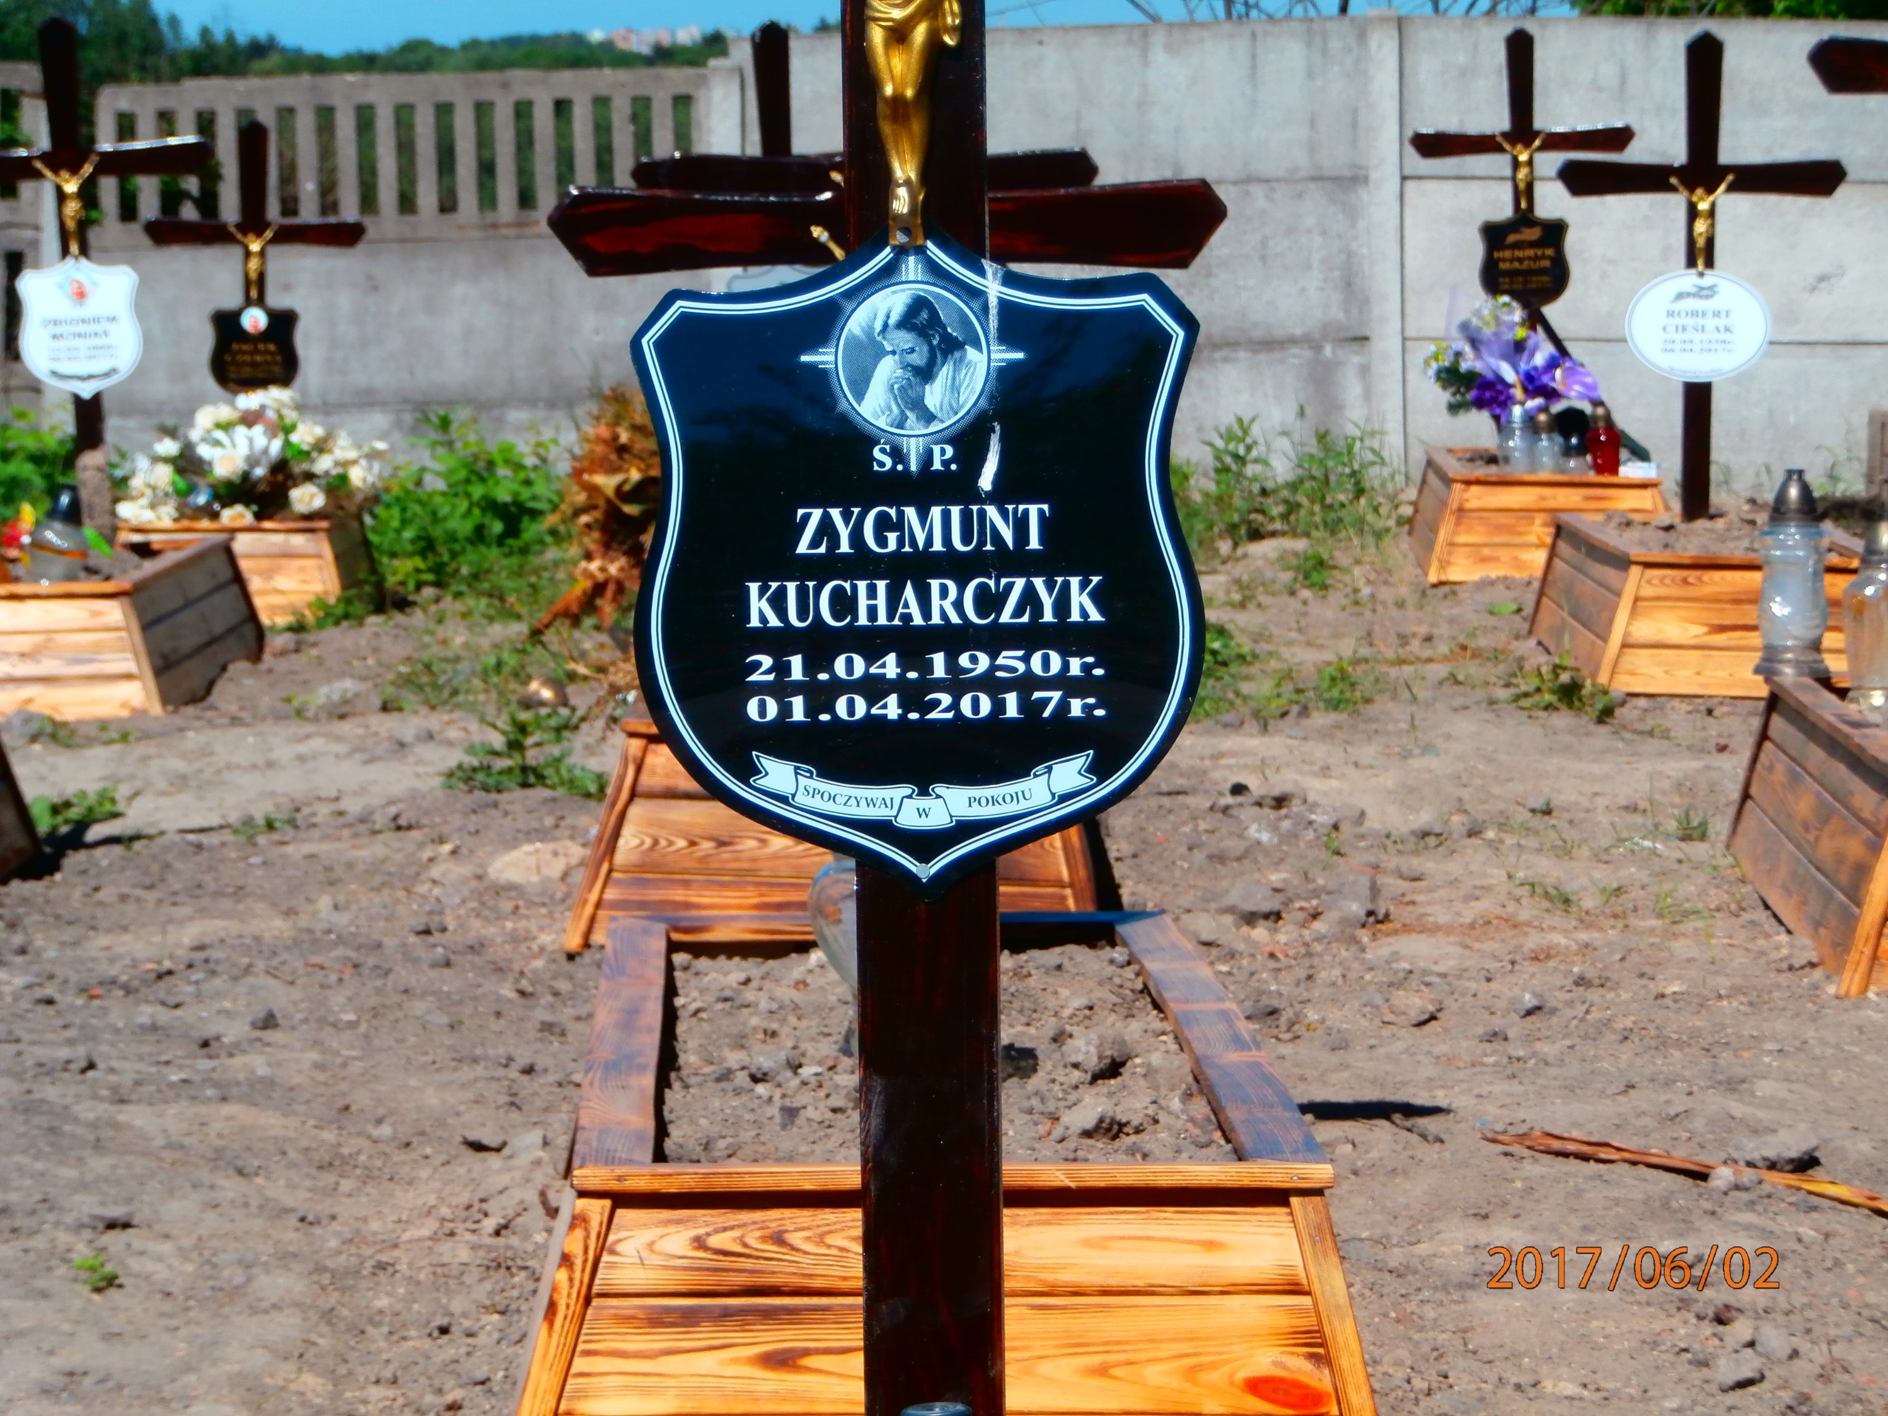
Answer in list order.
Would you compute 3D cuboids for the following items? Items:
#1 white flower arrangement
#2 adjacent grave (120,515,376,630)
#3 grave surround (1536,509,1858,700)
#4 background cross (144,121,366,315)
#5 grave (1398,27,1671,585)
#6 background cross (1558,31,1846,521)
[{"bbox_3d":[-1.849,-0.675,16.000,0.730,0.370,0.500,-1,5,-1],"label":"white flower arrangement"},{"bbox_3d":[-1.876,-0.405,16.274,0.645,0.280,1.650,-1,5,-1],"label":"adjacent grave"},{"bbox_3d":[1.654,-0.224,12.784,0.655,0.285,1.670,-1,5,1],"label":"grave surround"},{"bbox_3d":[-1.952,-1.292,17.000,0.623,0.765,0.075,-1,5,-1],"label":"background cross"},{"bbox_3d":[1.590,-1.113,16.120,0.660,1.453,1.640,-1,5,2],"label":"grave"},{"bbox_3d":[1.668,-0.953,13.200,0.636,1.080,0.090,-1,5,1],"label":"background cross"}]

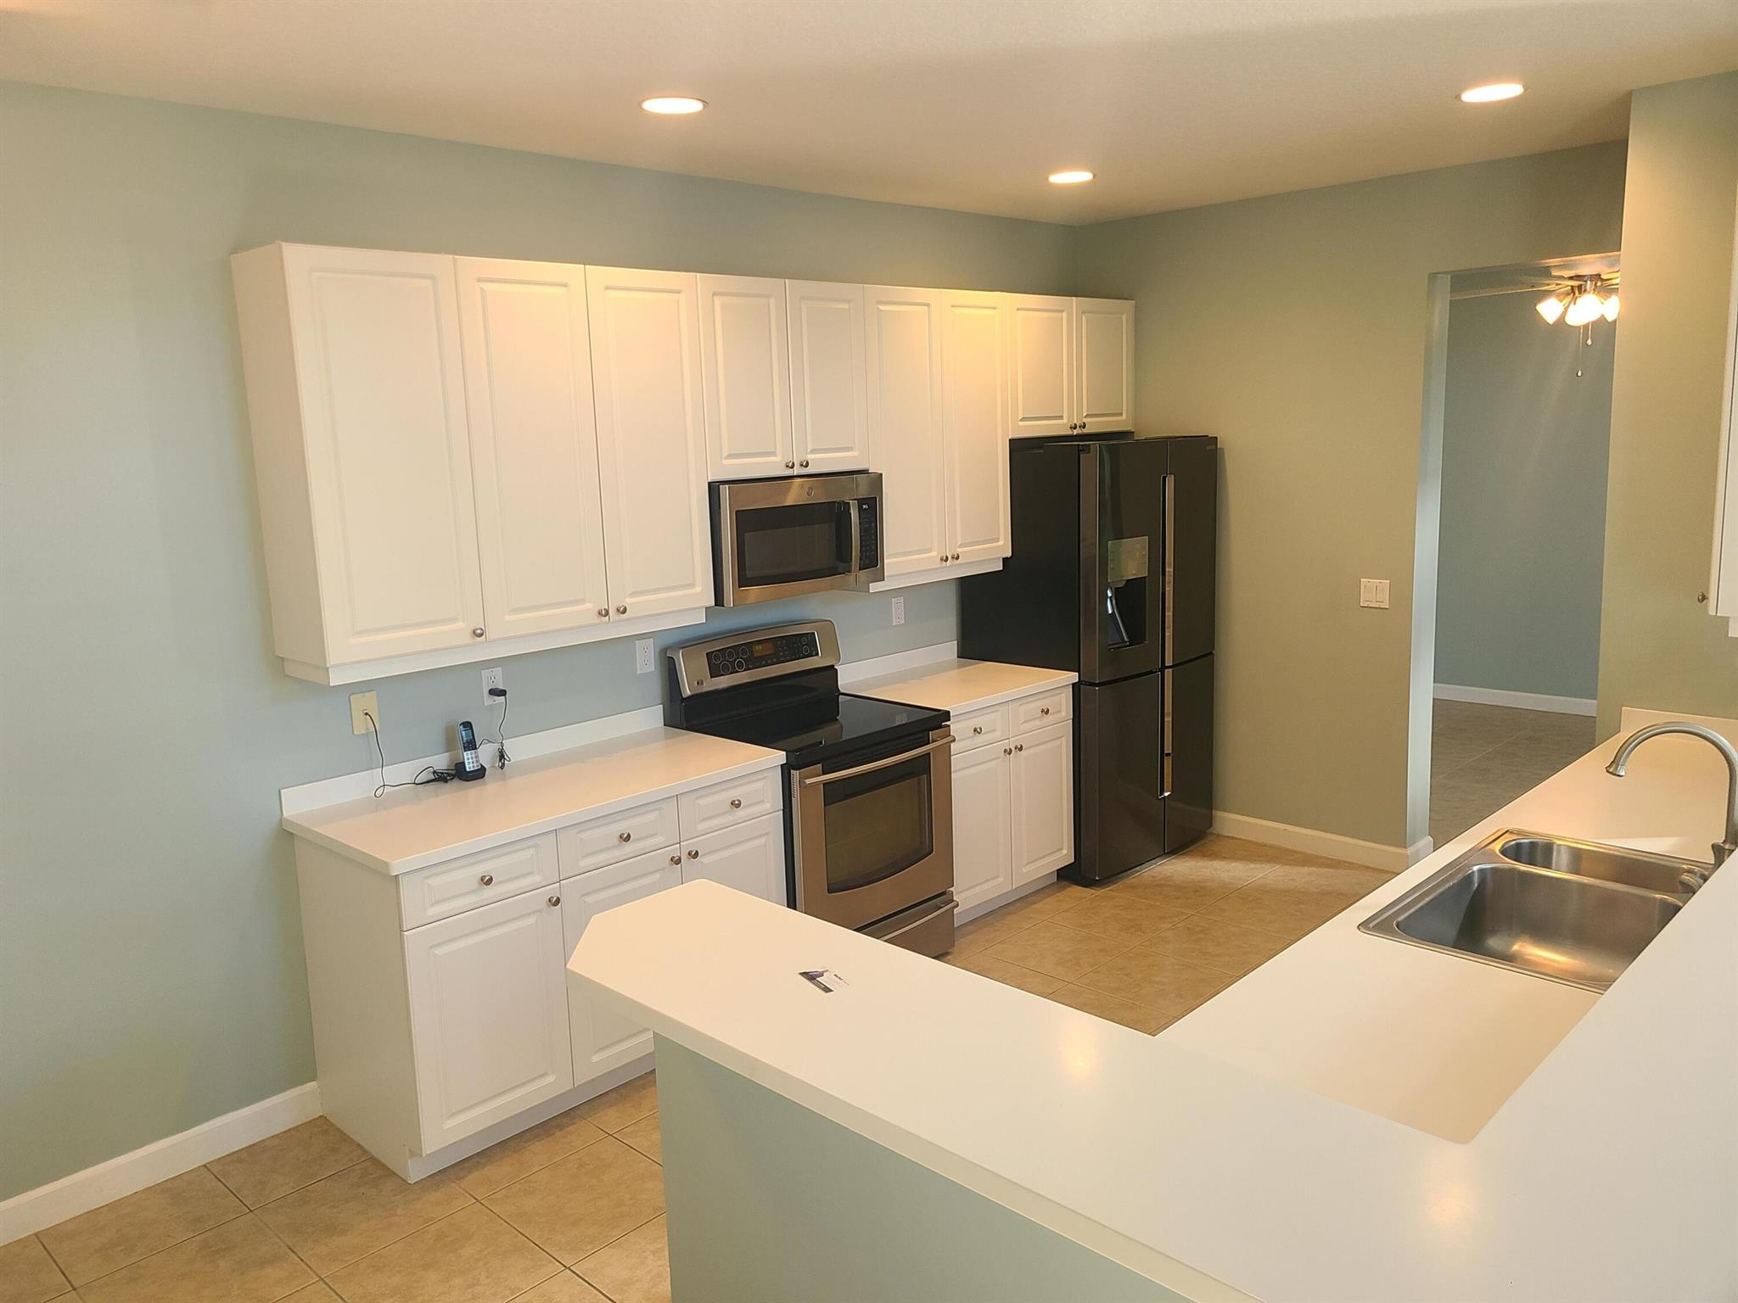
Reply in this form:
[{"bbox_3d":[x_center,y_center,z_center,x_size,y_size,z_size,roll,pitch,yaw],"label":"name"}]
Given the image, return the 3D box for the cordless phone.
[{"bbox_3d":[-1.216,0.300,3.977,0.087,0.168,0.084,8,14,43],"label":"cordless phone"}]

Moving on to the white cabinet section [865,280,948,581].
[{"bbox_3d":[0.026,-0.831,4.996,0.332,1.058,0.425,8,14,43],"label":"white cabinet section"}]

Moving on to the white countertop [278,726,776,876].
[{"bbox_3d":[-0.952,0.408,3.904,0.650,0.036,1.314,8,14,43],"label":"white countertop"}]

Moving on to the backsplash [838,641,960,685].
[{"bbox_3d":[0.106,0.046,5.422,0.020,0.076,0.798,8,14,43],"label":"backsplash"}]

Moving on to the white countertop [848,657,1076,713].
[{"bbox_3d":[0.332,0.133,5.213,0.648,0.037,0.807,8,14,43],"label":"white countertop"}]

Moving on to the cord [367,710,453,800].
[{"bbox_3d":[-1.357,0.284,3.863,0.085,0.247,0.260,8,14,43],"label":"cord"}]

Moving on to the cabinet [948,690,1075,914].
[{"bbox_3d":[0.332,0.584,5.289,0.632,0.877,0.812,8,14,43],"label":"cabinet"}]

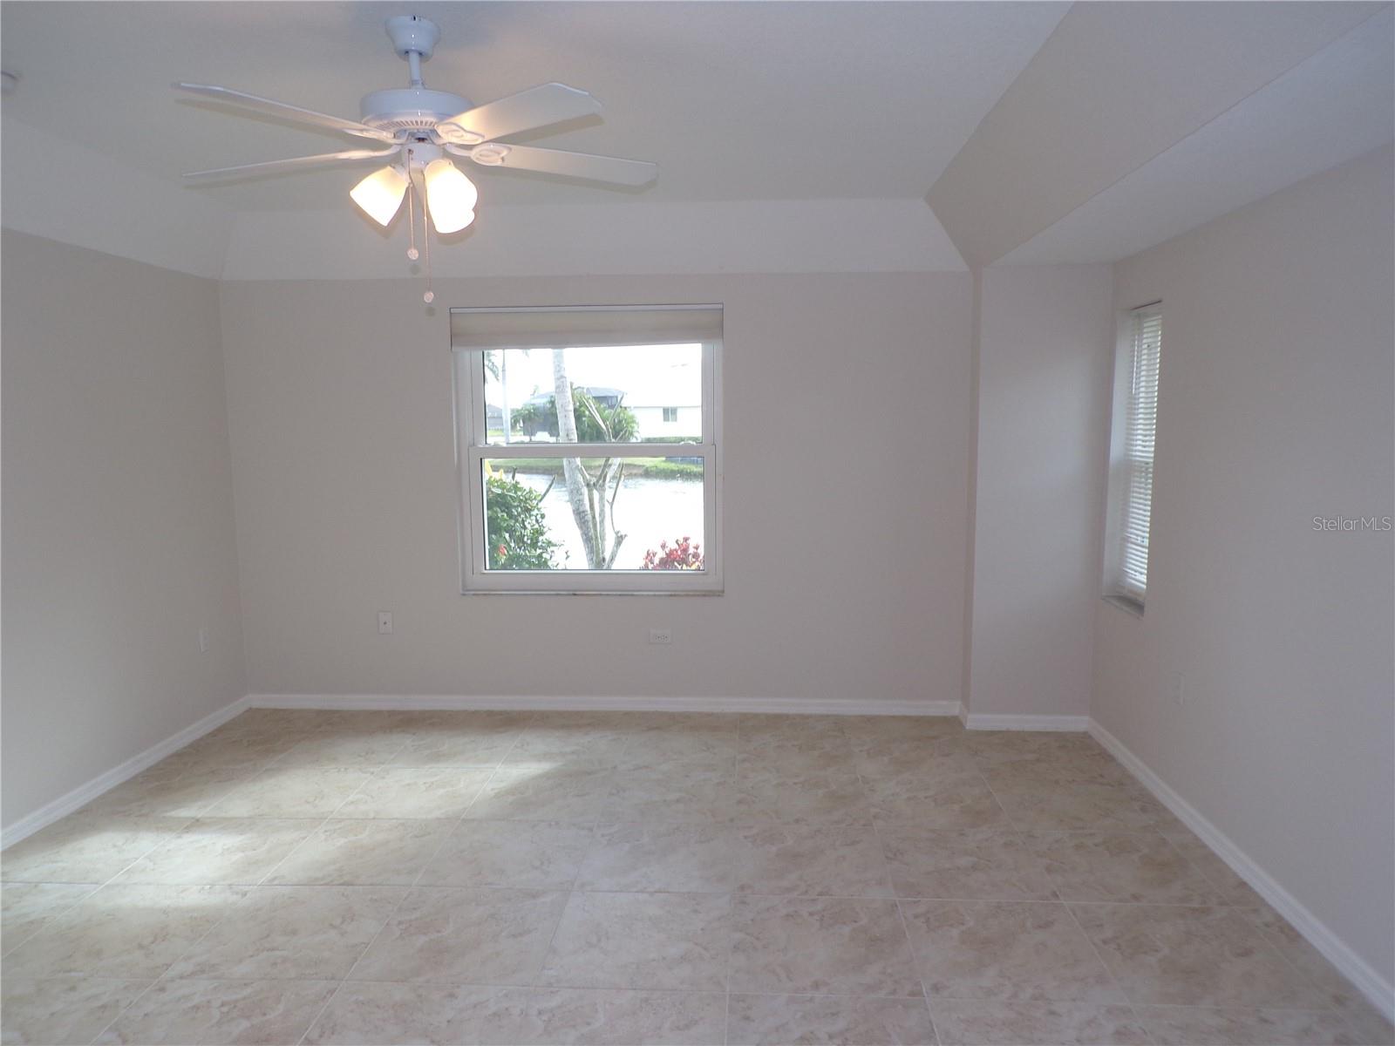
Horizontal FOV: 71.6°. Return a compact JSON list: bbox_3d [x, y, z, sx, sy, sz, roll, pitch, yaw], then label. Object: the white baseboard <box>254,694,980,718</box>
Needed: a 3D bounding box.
[{"bbox_3d":[-0.524,0.946,5.049,3.724,0.074,0.016,0,7,3],"label":"white baseboard"}]

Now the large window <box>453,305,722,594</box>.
[{"bbox_3d":[-0.550,-0.361,4.946,1.363,1.455,0.120,0,7,3],"label":"large window"}]

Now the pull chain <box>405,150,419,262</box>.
[{"bbox_3d":[-0.709,-0.786,2.401,0.027,0.266,0.026,0,7,3],"label":"pull chain"}]

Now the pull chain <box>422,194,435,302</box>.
[{"bbox_3d":[-0.679,-0.689,2.426,0.027,0.272,0.026,0,7,3],"label":"pull chain"}]

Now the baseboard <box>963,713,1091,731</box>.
[{"bbox_3d":[1.604,0.970,4.697,0.581,0.072,0.016,0,7,3],"label":"baseboard"}]

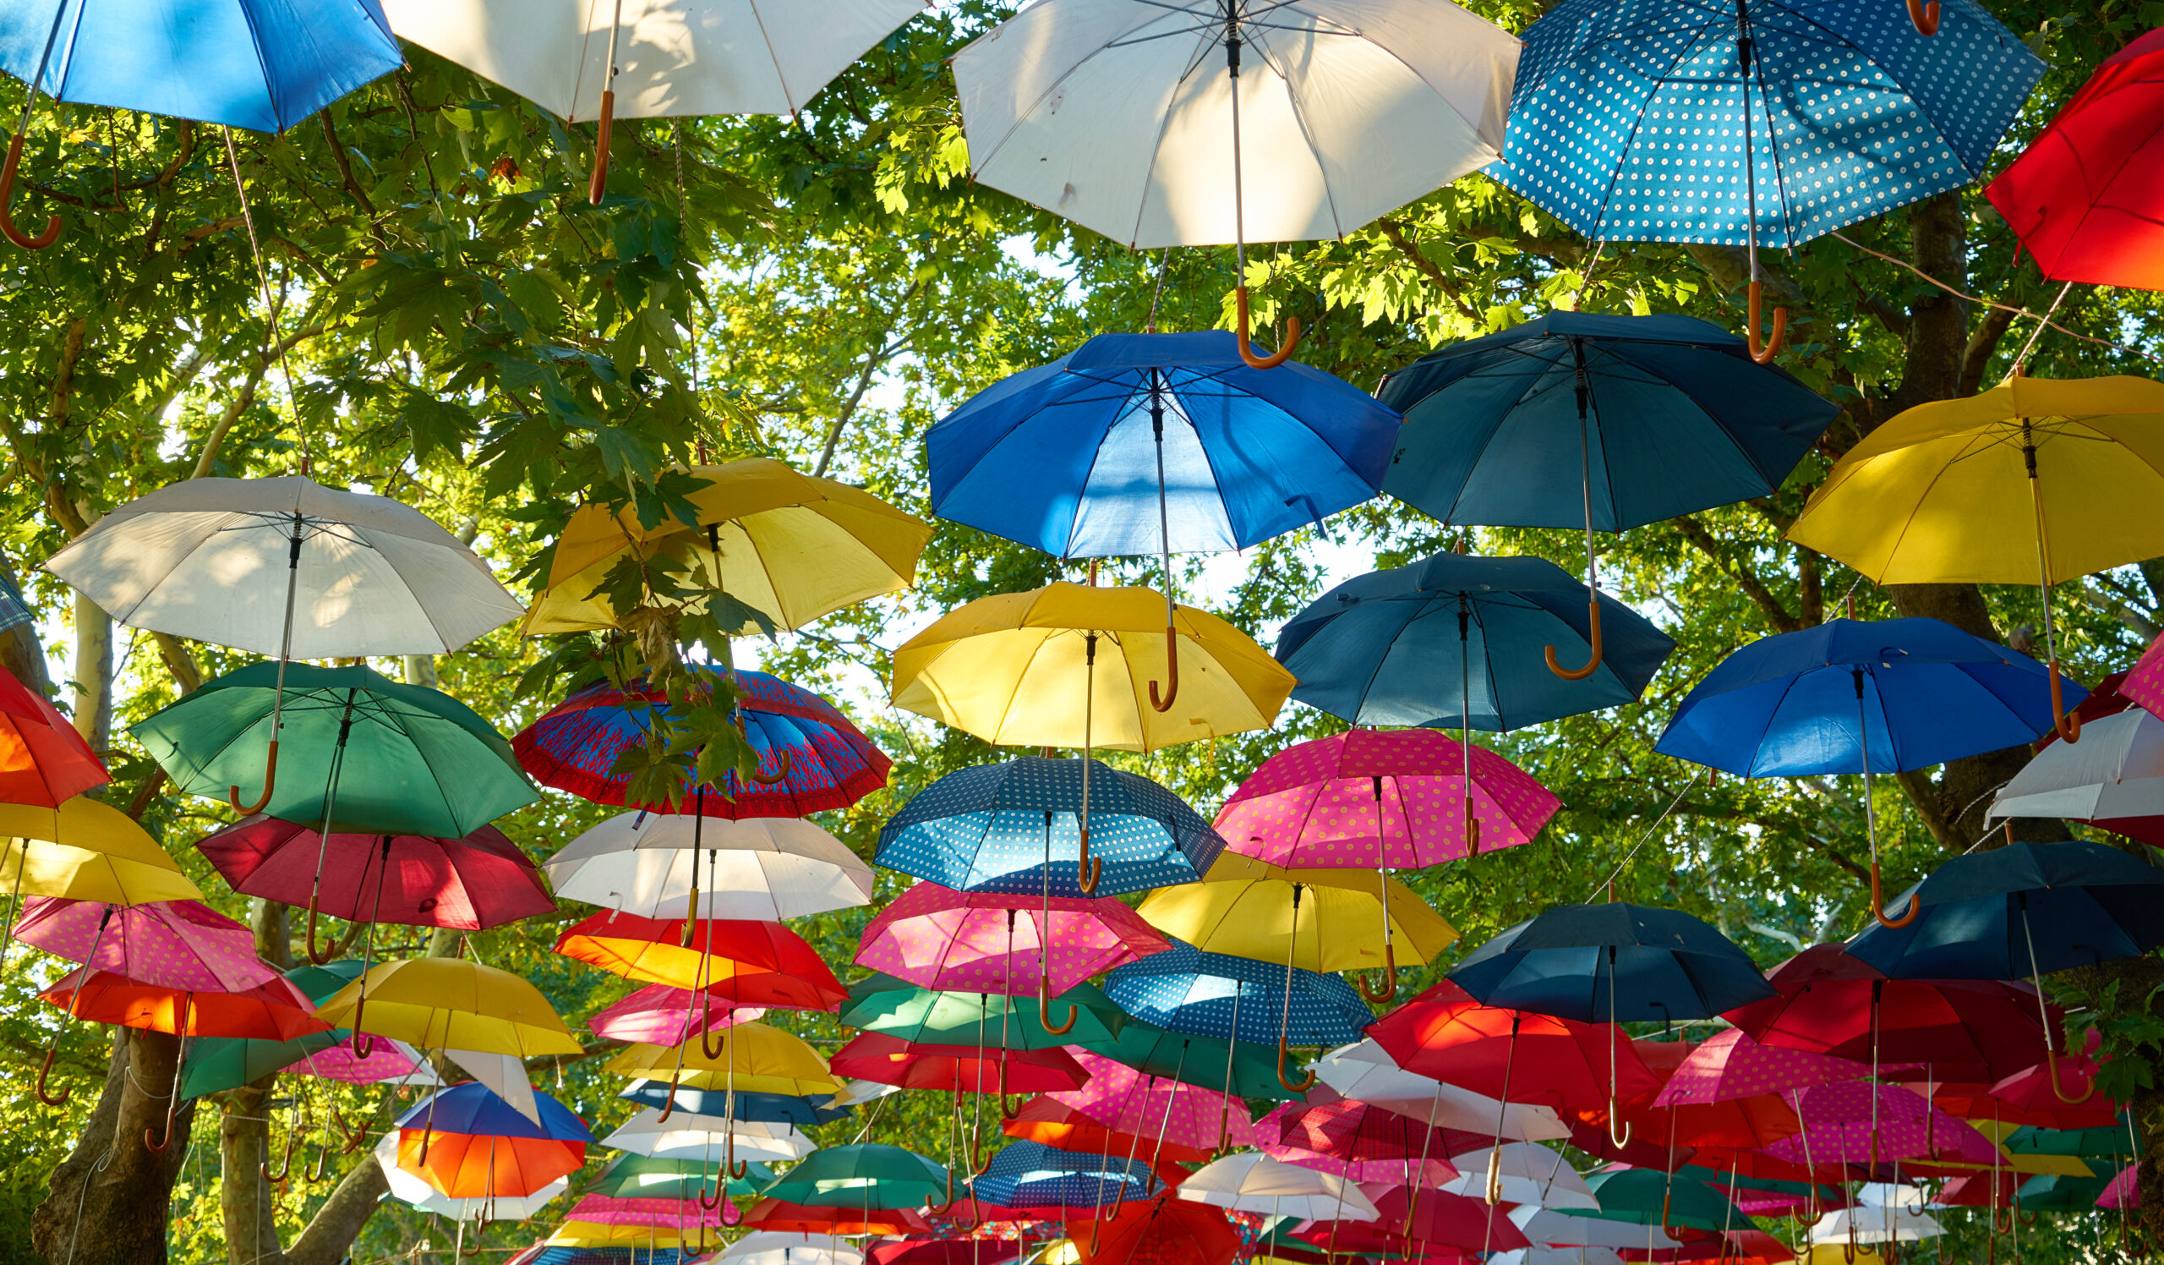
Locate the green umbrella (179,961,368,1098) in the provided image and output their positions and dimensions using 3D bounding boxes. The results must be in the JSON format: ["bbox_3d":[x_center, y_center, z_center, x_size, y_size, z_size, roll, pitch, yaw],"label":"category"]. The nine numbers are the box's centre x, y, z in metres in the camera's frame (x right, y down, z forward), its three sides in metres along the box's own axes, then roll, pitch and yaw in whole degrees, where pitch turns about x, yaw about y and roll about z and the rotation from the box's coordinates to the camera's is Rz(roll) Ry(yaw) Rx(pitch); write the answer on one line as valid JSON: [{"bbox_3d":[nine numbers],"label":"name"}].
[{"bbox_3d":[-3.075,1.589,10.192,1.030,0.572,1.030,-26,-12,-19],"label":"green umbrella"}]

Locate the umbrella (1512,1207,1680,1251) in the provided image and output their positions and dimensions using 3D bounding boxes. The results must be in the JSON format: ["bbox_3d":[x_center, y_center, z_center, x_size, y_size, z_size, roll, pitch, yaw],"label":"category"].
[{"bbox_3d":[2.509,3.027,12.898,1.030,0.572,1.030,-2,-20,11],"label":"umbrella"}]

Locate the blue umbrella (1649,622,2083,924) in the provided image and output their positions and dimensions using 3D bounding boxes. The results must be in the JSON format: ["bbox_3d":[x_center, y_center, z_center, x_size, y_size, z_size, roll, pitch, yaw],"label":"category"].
[{"bbox_3d":[1.899,0.321,6.224,1.020,0.805,1.020,-6,-19,17],"label":"blue umbrella"}]

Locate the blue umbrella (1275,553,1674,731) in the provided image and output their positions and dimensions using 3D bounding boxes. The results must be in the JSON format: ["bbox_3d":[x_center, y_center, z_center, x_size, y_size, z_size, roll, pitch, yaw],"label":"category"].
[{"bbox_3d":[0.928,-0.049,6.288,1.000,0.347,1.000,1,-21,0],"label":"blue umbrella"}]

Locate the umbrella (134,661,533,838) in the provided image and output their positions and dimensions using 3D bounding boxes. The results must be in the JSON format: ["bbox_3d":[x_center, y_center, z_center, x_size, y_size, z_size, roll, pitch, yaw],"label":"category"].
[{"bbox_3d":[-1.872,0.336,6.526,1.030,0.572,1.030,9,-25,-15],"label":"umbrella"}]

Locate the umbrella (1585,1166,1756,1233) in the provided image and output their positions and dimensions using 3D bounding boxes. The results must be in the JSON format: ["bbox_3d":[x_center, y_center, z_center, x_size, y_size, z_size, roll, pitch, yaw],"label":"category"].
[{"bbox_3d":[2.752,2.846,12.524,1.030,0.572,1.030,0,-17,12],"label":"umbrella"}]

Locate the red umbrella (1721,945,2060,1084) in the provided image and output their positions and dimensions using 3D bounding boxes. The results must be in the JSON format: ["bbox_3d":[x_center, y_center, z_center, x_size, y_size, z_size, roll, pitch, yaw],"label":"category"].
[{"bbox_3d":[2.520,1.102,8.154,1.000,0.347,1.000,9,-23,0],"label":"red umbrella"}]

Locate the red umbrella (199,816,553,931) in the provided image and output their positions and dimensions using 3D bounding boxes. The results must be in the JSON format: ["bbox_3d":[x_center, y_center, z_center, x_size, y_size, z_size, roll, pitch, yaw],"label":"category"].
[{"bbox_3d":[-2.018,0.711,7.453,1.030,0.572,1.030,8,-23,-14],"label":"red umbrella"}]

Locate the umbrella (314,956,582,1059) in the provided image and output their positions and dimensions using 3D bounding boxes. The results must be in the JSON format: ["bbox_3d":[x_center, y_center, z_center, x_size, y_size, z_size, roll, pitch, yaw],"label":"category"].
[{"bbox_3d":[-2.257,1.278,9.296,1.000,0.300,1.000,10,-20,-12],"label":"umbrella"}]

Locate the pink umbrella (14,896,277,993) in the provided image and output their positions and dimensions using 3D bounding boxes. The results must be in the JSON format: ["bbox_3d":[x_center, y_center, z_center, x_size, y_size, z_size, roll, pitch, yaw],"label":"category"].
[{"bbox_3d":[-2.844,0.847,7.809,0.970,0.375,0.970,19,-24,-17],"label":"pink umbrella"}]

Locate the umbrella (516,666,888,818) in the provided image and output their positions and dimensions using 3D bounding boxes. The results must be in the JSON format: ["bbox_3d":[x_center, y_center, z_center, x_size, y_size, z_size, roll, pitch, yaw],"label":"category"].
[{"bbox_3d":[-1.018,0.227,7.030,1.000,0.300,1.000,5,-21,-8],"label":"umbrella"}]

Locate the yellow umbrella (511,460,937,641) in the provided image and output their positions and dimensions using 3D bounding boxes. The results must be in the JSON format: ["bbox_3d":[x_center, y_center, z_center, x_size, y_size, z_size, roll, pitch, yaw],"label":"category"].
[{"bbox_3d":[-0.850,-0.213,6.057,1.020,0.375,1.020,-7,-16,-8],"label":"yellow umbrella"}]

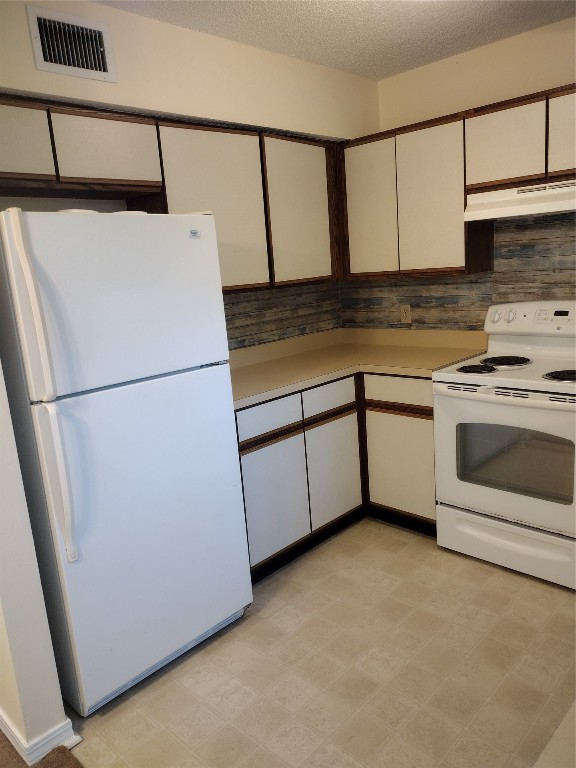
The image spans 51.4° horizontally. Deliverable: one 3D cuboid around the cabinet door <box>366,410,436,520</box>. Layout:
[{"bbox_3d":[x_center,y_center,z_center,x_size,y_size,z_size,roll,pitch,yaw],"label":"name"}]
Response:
[{"bbox_3d":[0.601,0.422,3.167,0.419,0.536,0.020,7,16,44],"label":"cabinet door"}]

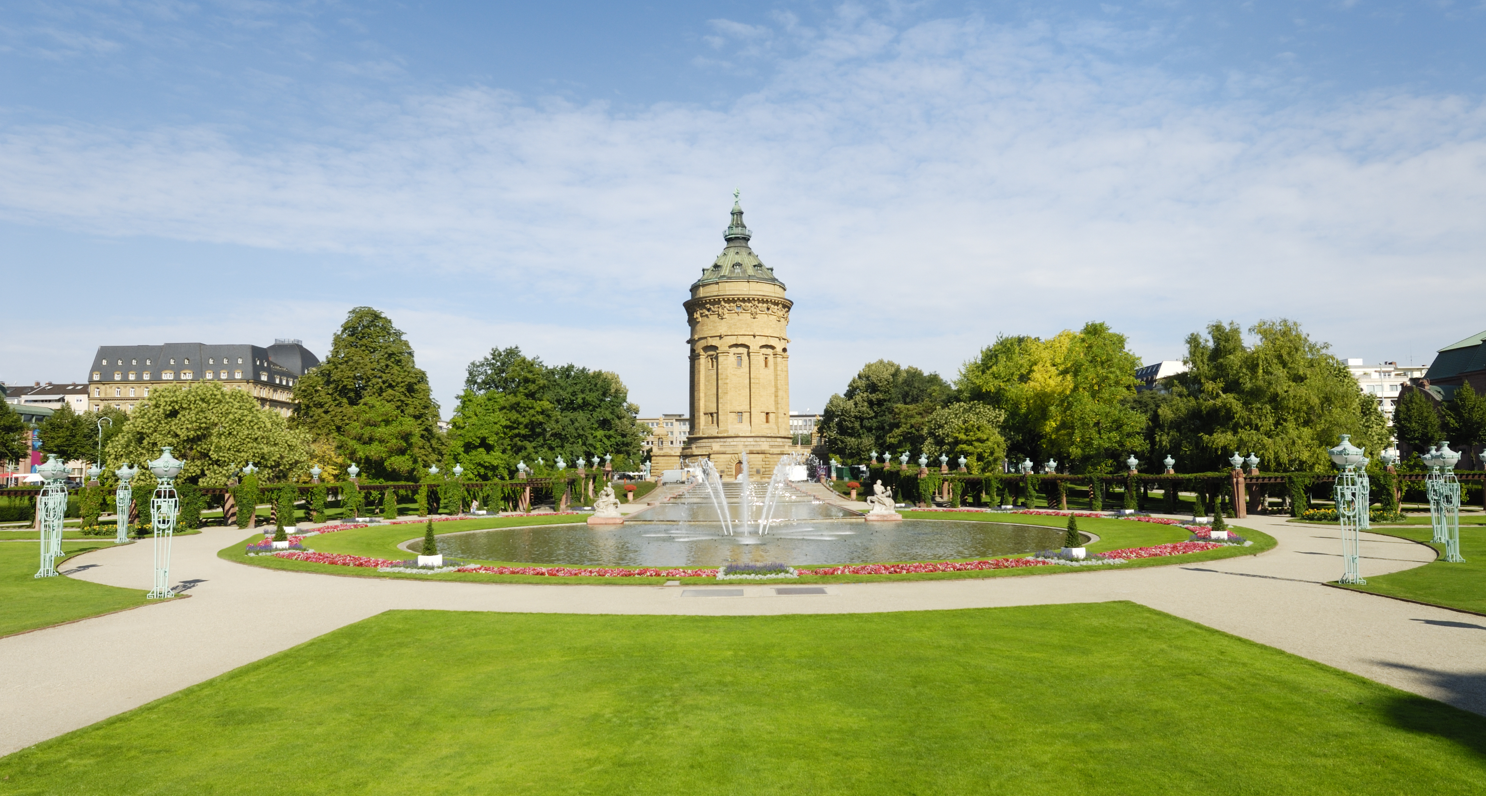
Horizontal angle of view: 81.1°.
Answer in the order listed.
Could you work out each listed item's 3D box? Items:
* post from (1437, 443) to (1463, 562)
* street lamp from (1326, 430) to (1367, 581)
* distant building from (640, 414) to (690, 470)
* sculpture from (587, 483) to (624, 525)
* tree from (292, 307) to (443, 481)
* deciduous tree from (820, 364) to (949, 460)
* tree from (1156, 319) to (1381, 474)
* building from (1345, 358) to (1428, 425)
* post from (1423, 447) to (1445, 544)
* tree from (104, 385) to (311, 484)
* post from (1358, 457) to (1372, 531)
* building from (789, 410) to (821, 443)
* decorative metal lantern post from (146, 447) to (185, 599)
[{"bbox_3d":[26.888,3.952,33.033,0.970,4.550,0.970,-5,-7,39],"label":"post"},{"bbox_3d":[18.582,3.407,26.609,0.970,4.550,0.970,-4,-6,35],"label":"street lamp"},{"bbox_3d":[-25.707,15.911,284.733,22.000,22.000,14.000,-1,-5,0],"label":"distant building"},{"bbox_3d":[-10.630,8.277,68.199,3.000,3.210,2.200,1,-5,-17],"label":"sculpture"},{"bbox_3d":[-46.365,0.861,107.379,17.090,24.450,16.230,-1,-5,0],"label":"tree"},{"bbox_3d":[23.111,4.126,140.161,21.060,20.400,20.010,-1,-5,0],"label":"deciduous tree"},{"bbox_3d":[53.837,1.122,88.207,20.000,18.500,19.000,-4,-6,31],"label":"tree"},{"bbox_3d":[137.011,5.127,192.179,24.000,25.000,16.000,-1,-5,0],"label":"building"},{"bbox_3d":[32.891,4.595,41.189,0.970,4.550,0.970,-5,-6,38],"label":"post"},{"bbox_3d":[-55.963,5.226,90.940,18.270,13.450,17.350,-1,-5,0],"label":"tree"},{"bbox_3d":[39.062,5.815,54.821,1.080,4.820,1.080,-1,-5,0],"label":"post"},{"bbox_3d":[26.146,15.297,272.690,28.000,20.600,15.000,-1,-5,0],"label":"building"},{"bbox_3d":[-18.759,4.011,28.167,1.080,4.820,1.080,-1,-5,0],"label":"decorative metal lantern post"}]

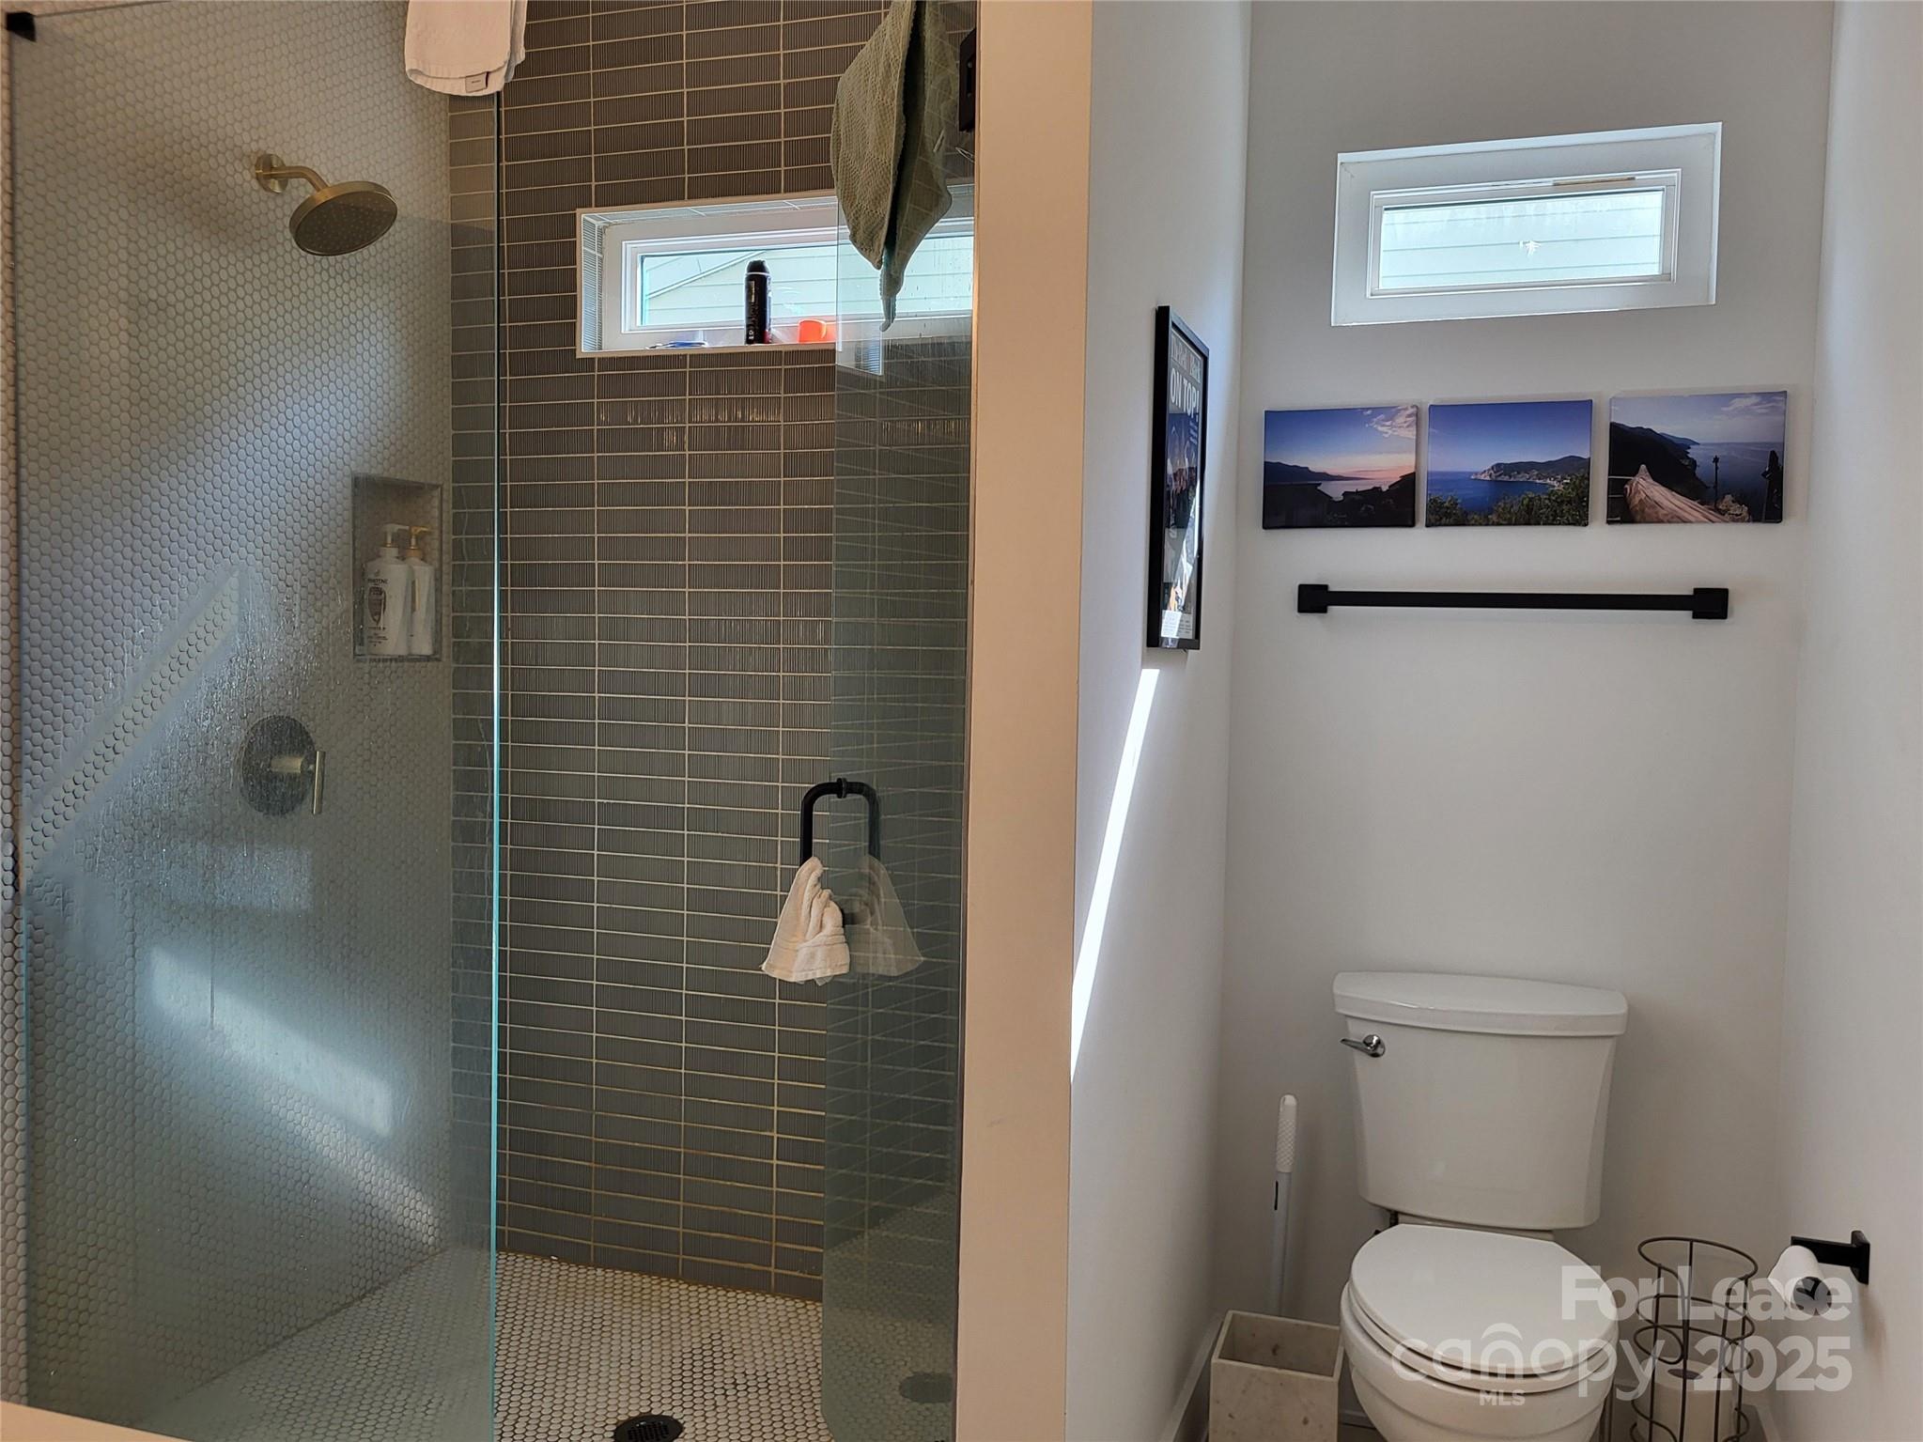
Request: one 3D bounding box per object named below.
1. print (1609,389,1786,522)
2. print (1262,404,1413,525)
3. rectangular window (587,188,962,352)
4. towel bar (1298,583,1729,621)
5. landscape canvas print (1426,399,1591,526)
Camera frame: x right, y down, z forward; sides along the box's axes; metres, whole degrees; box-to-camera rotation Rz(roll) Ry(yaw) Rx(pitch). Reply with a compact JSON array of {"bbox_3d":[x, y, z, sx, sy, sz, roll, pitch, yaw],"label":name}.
[{"bbox_3d":[1.169,-0.415,2.303,0.254,0.203,0.030,2,3,17],"label":"print"},{"bbox_3d":[0.644,-0.429,2.462,0.254,0.203,0.030,2,3,17],"label":"print"},{"bbox_3d":[-0.332,-0.859,2.799,0.885,0.290,0.100,2,3,17],"label":"rectangular window"},{"bbox_3d":[0.894,-0.197,2.376,0.664,0.050,0.070,2,3,17],"label":"towel bar"},{"bbox_3d":[0.901,-0.421,2.384,0.254,0.203,0.030,2,3,17],"label":"landscape canvas print"}]

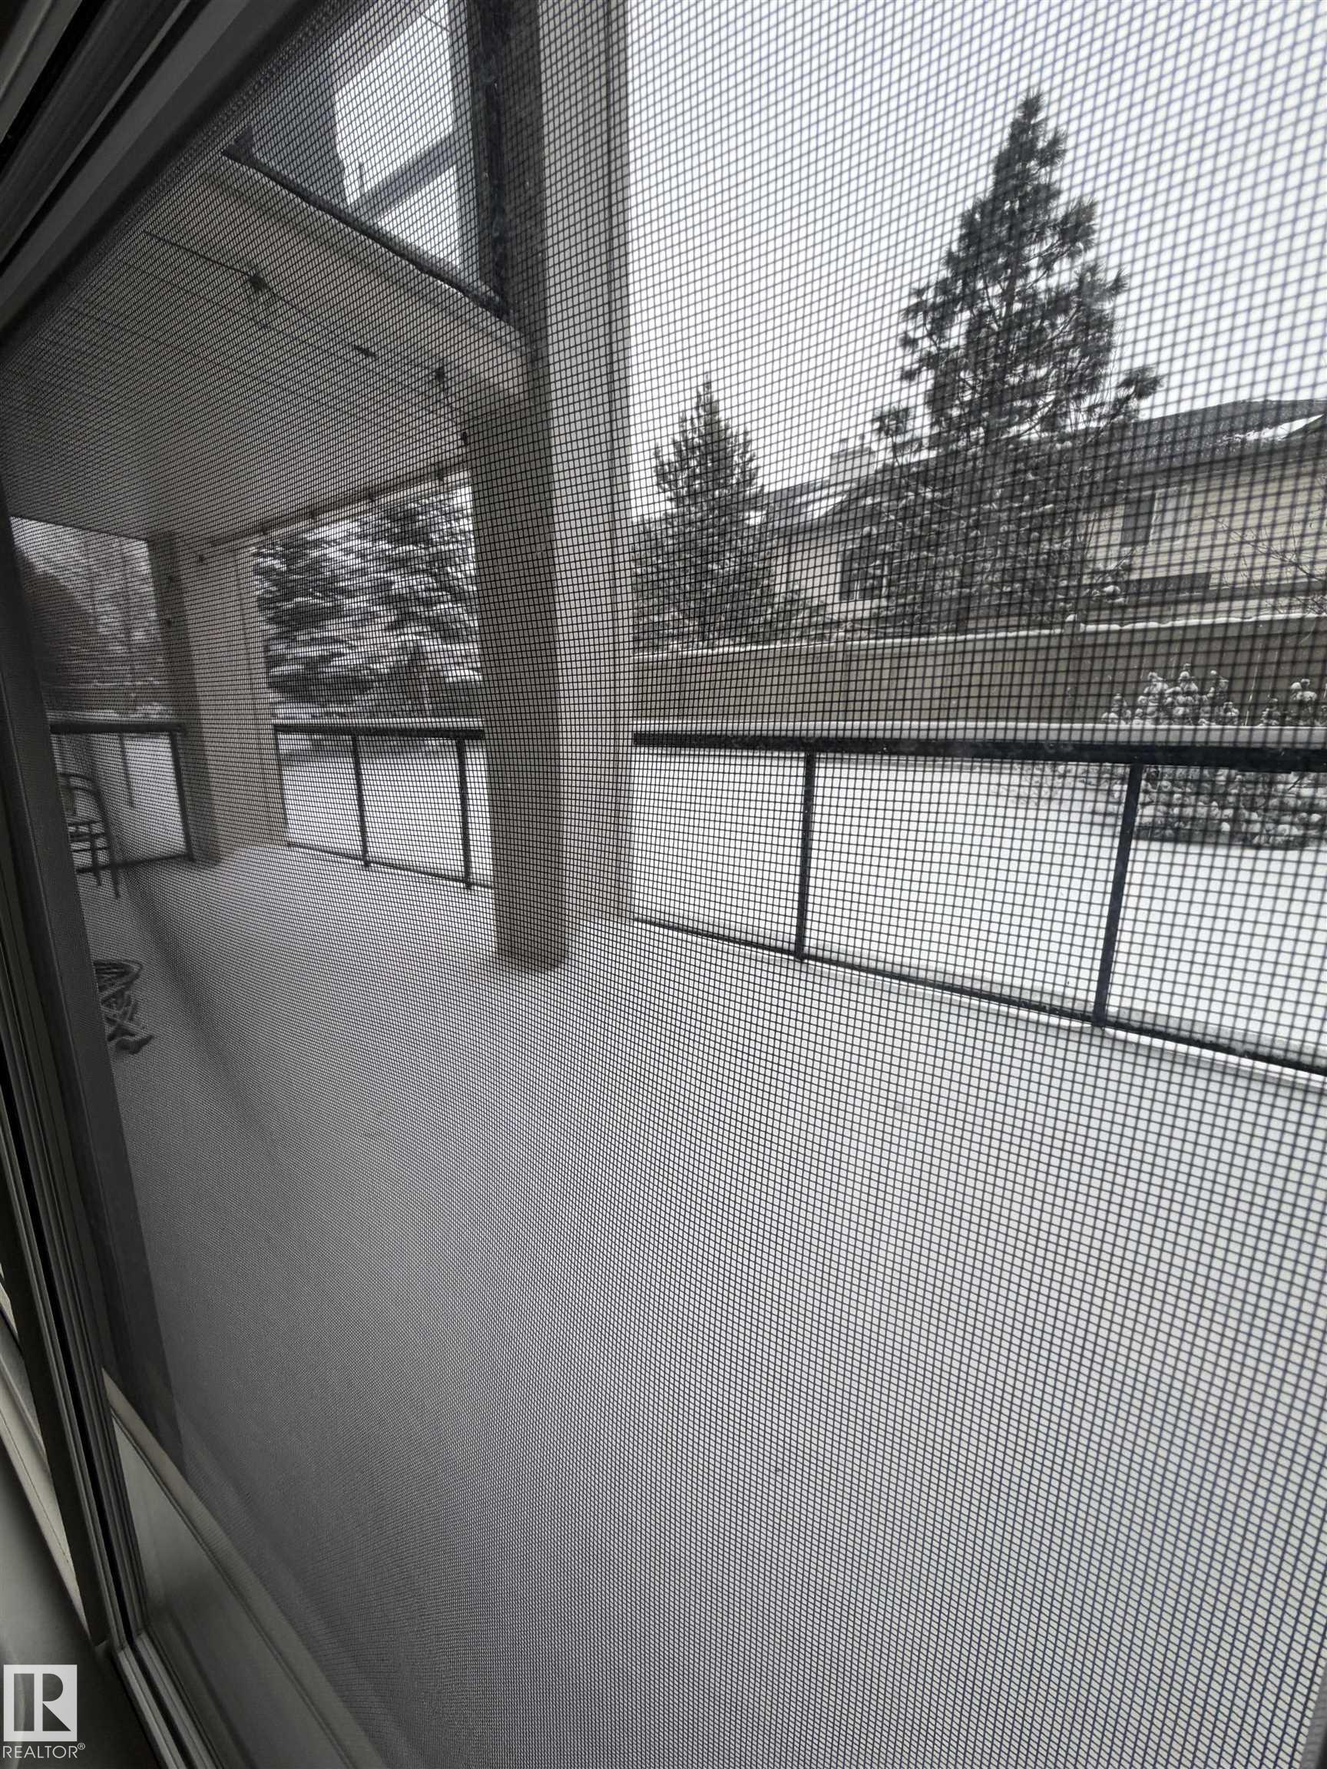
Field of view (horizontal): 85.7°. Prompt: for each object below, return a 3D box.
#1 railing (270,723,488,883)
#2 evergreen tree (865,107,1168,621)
[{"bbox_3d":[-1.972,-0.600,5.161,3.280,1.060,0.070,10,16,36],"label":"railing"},{"bbox_3d":[5.593,-7.142,12.058,4.310,10.140,4.310,6,14,22],"label":"evergreen tree"}]

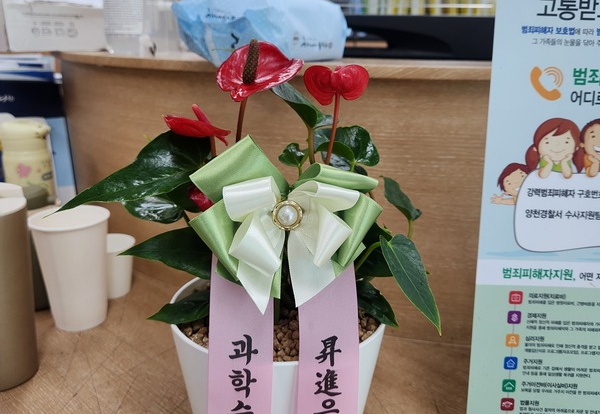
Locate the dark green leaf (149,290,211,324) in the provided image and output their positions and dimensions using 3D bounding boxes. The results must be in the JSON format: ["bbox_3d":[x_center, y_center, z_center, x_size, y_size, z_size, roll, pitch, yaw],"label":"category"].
[{"bbox_3d":[-0.083,0.072,0.384,0.055,0.014,0.034,-9,32,-17],"label":"dark green leaf"}]

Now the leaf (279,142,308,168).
[{"bbox_3d":[-0.004,-0.036,0.360,0.022,0.016,0.016,1,17,0],"label":"leaf"}]

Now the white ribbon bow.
[{"bbox_3d":[-0.005,0.020,0.306,0.075,0.071,0.040,1,17,0],"label":"white ribbon bow"}]

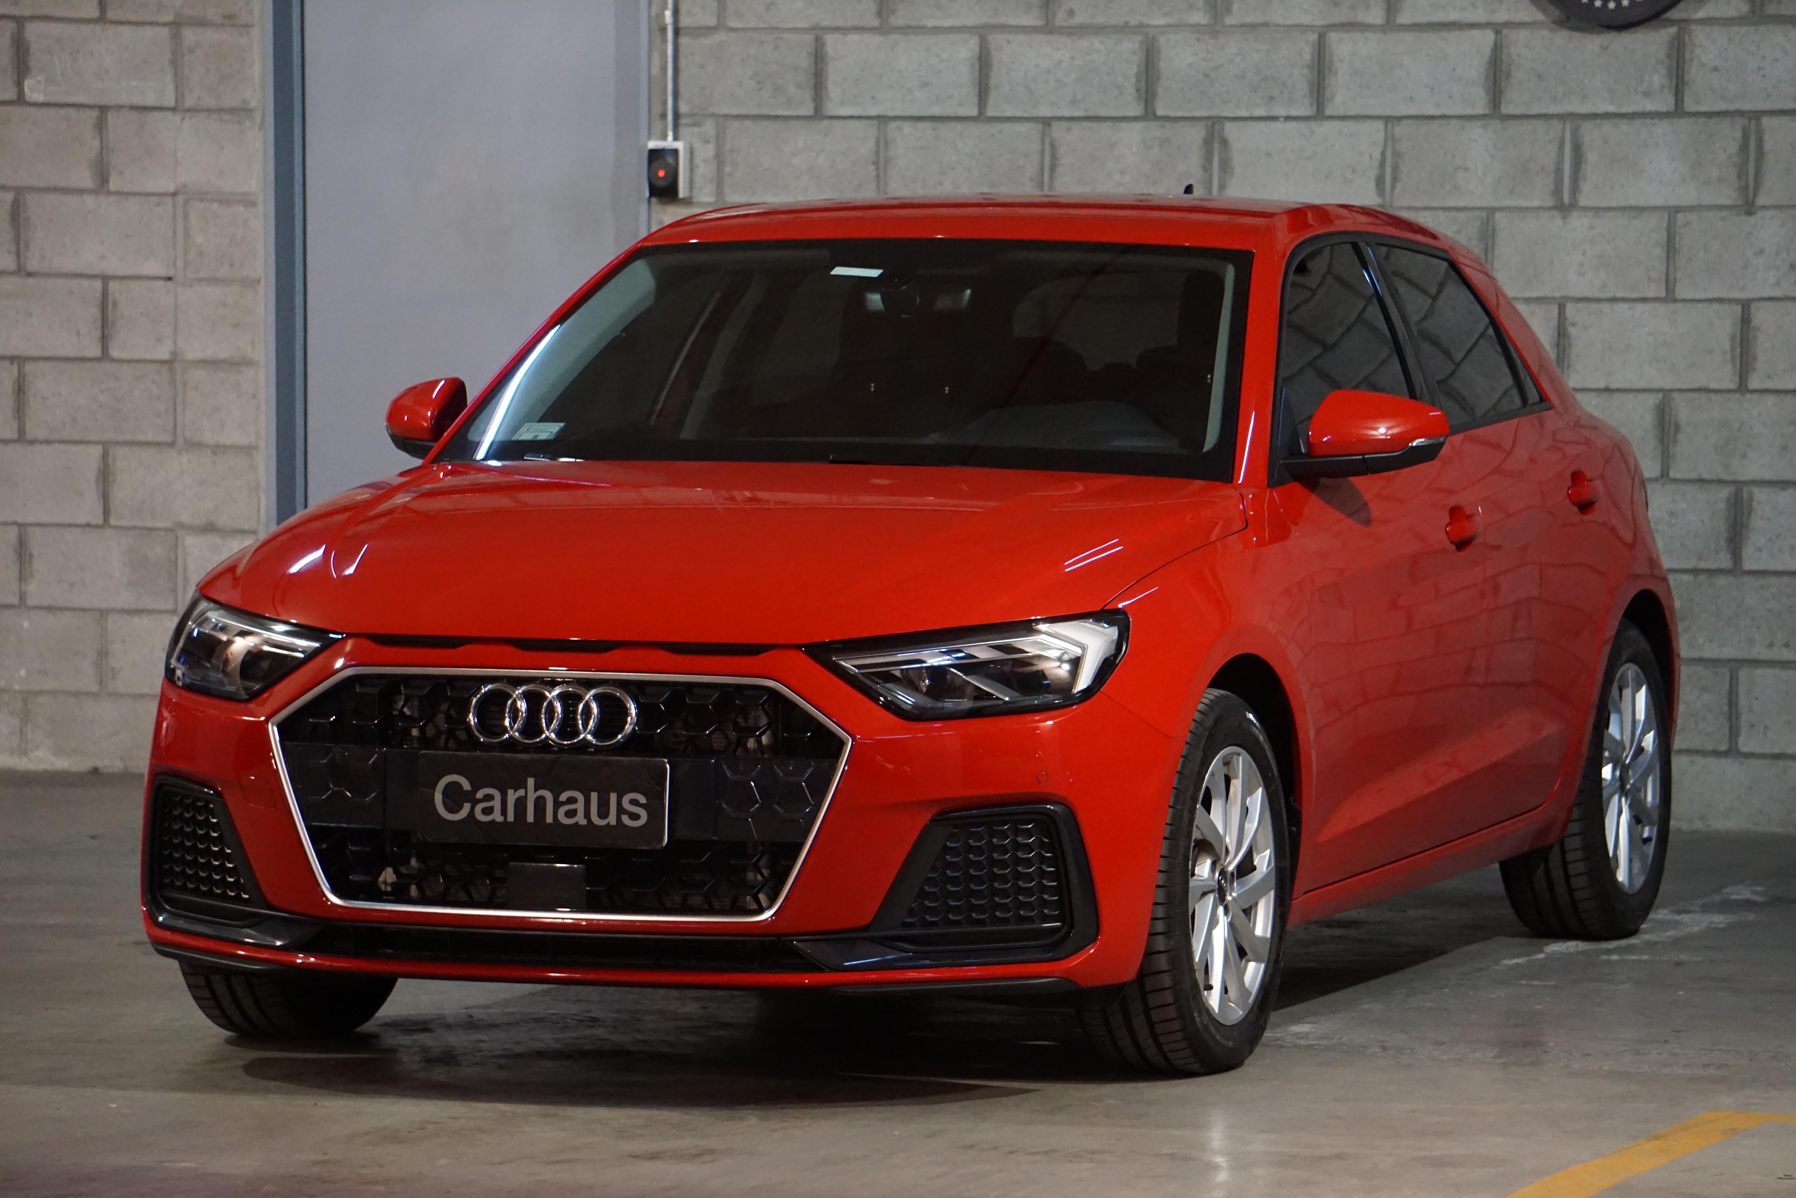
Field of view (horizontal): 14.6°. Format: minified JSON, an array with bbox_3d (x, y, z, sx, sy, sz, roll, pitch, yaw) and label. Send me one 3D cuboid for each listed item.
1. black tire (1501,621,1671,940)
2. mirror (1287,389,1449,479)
[{"bbox_3d":[1.323,0.343,13.621,0.205,0.617,0.622,1,3,20],"label":"black tire"},{"bbox_3d":[0.784,-0.274,11.780,0.210,0.160,0.240,1,3,20],"label":"mirror"}]

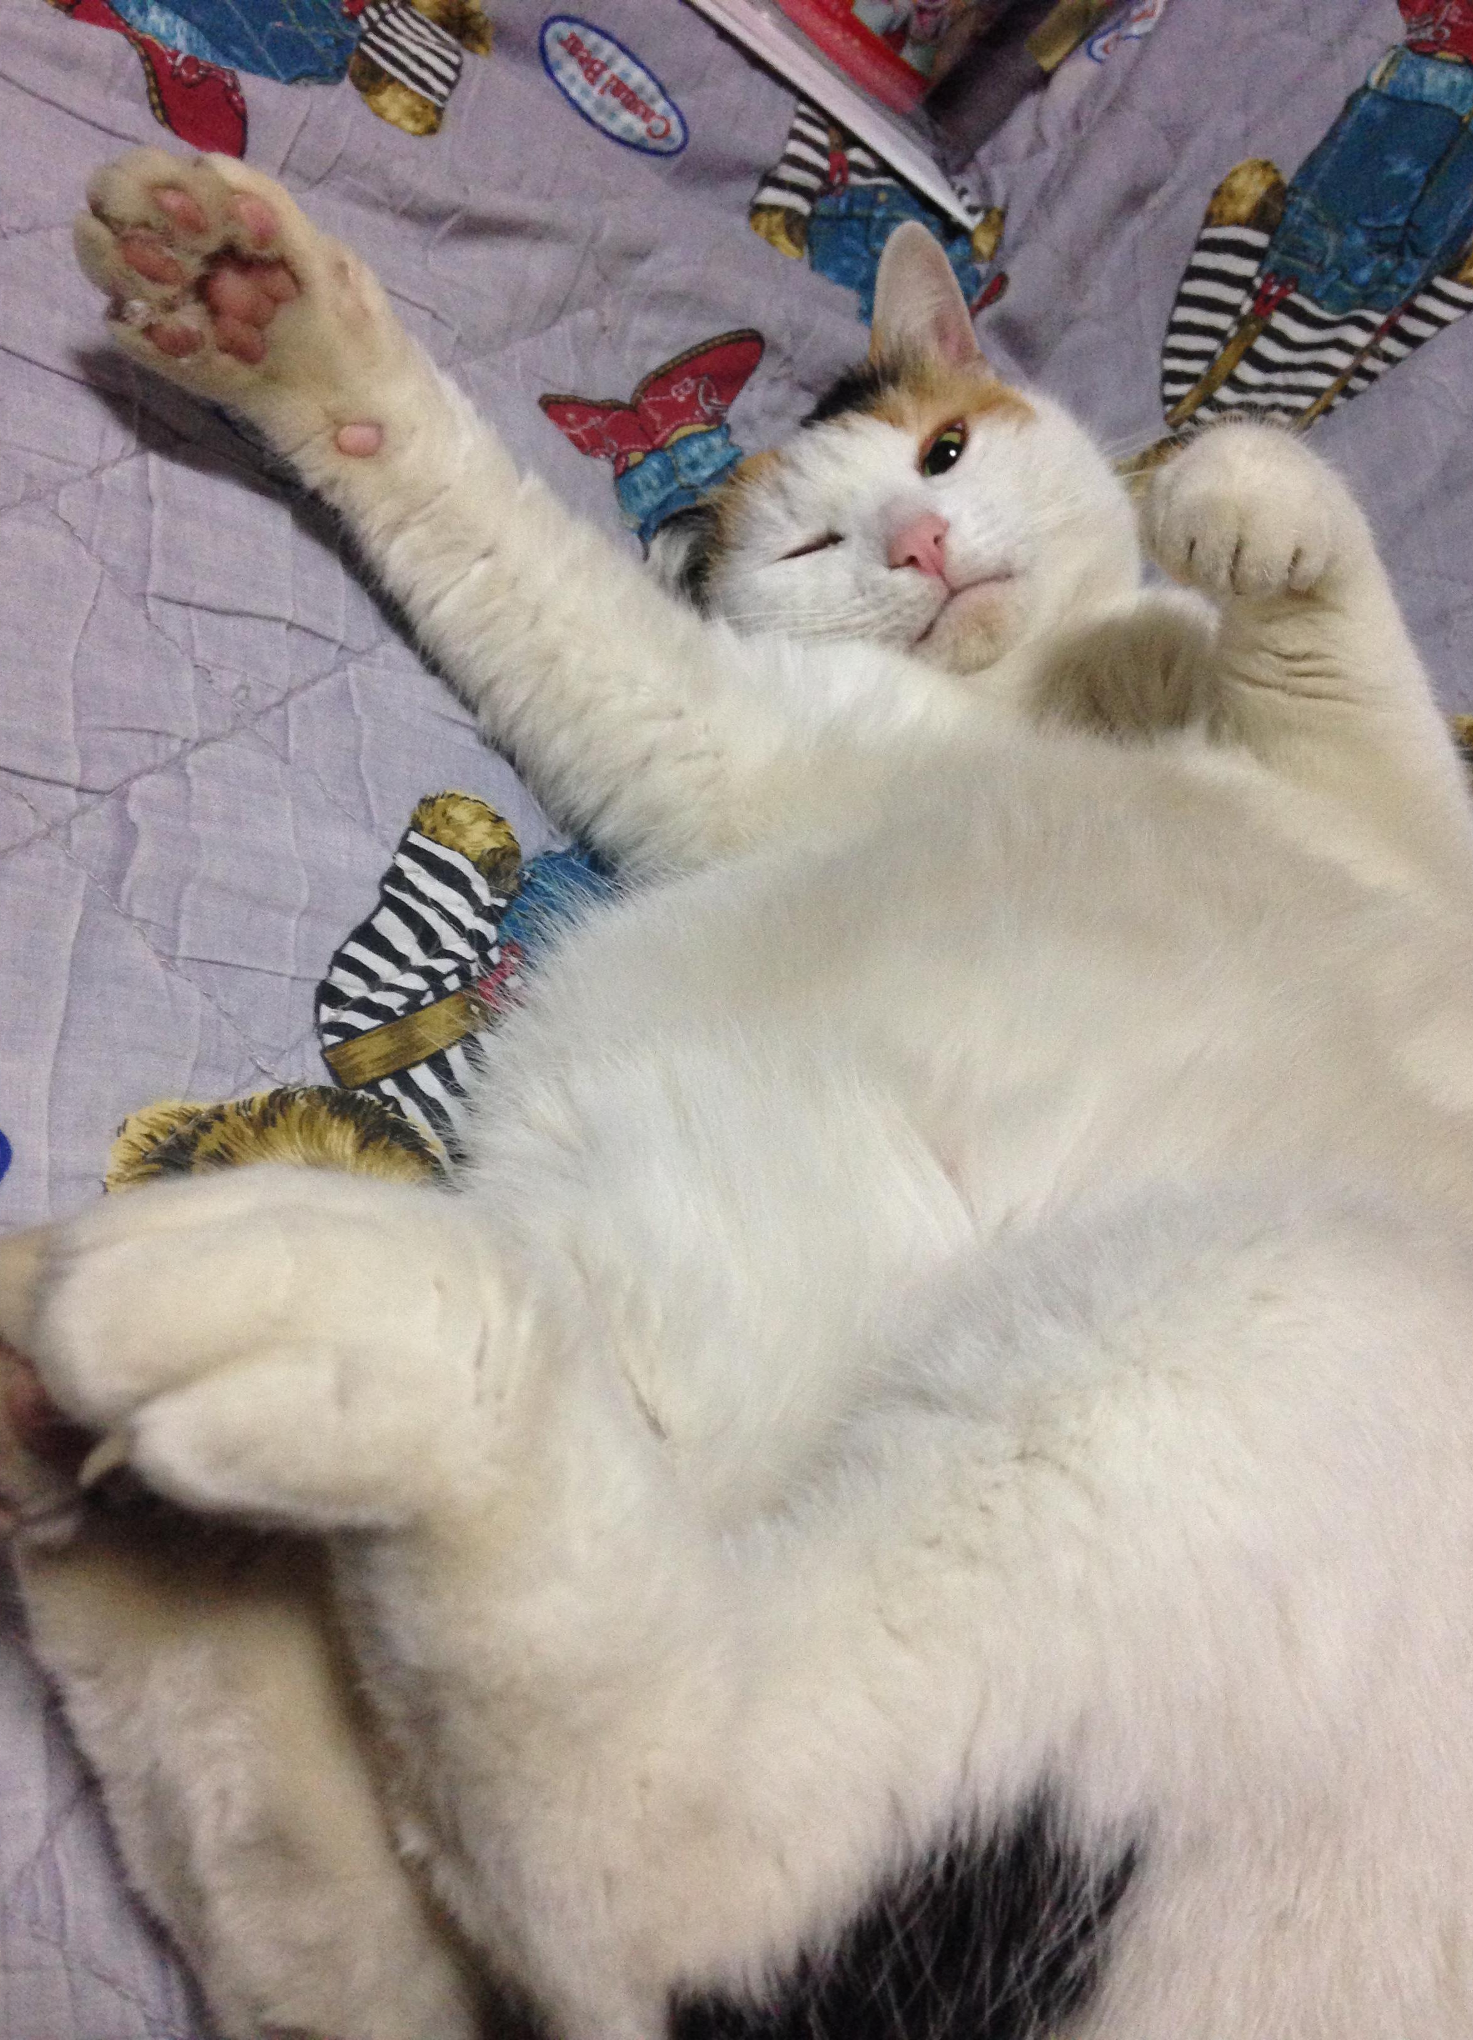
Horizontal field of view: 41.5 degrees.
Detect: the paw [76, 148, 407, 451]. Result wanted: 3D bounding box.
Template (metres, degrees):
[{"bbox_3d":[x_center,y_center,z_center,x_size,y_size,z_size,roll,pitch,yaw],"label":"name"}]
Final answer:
[{"bbox_3d":[-0.109,-0.157,0.425,0.077,0.036,0.049,38,82,9],"label":"paw"}]

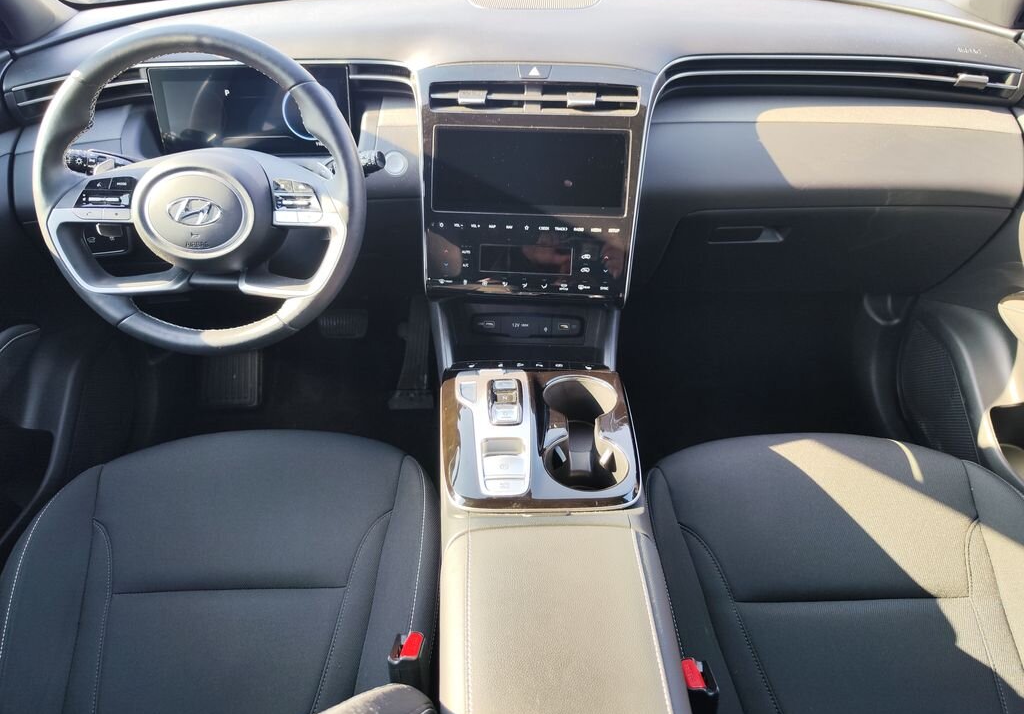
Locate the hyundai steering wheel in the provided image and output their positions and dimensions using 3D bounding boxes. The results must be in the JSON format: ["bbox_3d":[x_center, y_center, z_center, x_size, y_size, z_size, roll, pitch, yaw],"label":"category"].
[{"bbox_3d":[-0.356,-0.187,0.807,0.372,0.368,0.105,1,10,-2],"label":"hyundai steering wheel"}]

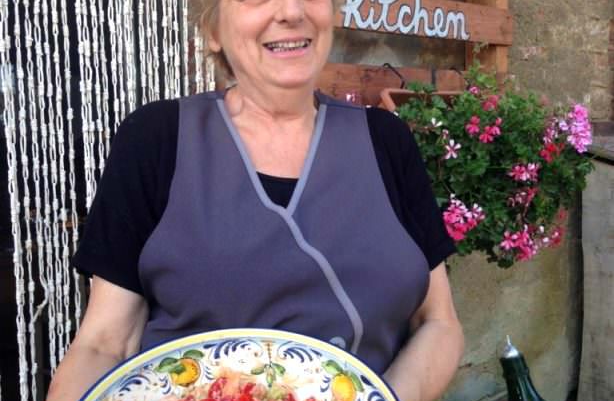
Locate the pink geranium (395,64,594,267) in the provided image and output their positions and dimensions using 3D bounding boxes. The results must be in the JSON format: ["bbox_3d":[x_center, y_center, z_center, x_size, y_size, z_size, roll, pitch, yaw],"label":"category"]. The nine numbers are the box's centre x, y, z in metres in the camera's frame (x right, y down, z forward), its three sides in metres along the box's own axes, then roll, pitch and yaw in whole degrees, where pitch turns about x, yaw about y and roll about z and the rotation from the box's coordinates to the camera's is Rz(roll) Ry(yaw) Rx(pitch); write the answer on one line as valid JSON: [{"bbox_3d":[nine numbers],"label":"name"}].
[{"bbox_3d":[0.431,-0.086,1.762,0.370,0.450,0.520,6,9,45],"label":"pink geranium"}]

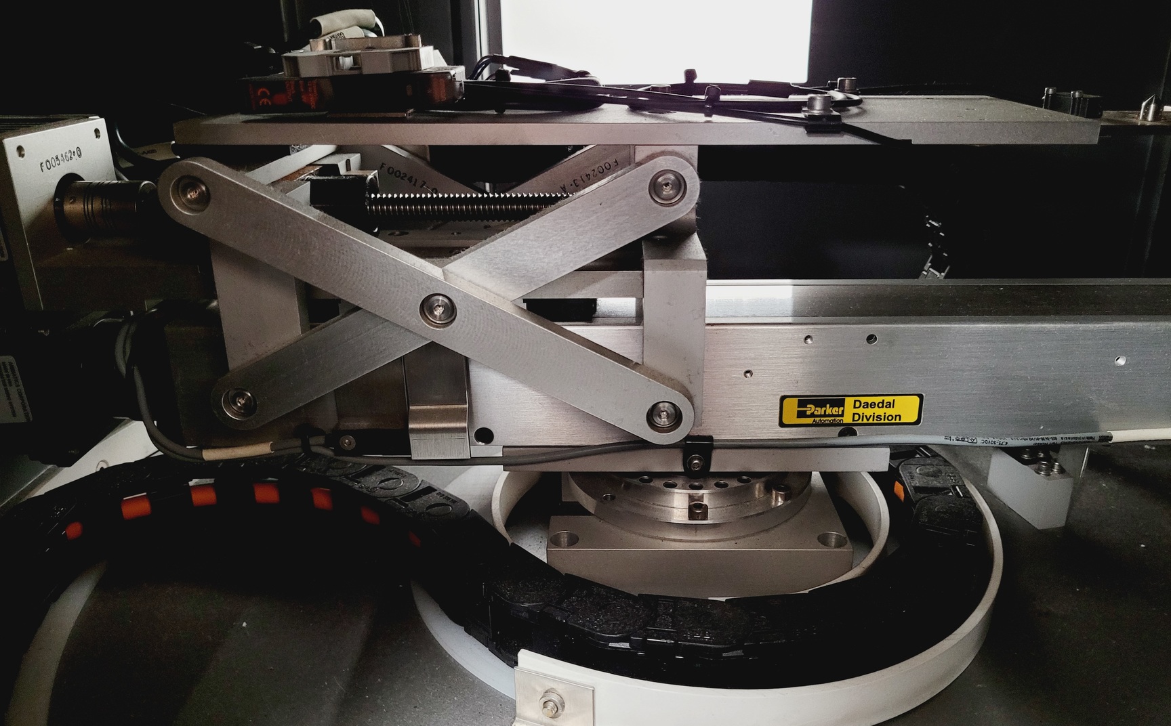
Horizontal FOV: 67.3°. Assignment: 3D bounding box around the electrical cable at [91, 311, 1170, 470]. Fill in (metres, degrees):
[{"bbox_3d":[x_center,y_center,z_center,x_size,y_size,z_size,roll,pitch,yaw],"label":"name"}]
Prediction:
[{"bbox_3d":[0.027,0.011,0.419,0.493,0.073,0.033,0,22,1],"label":"electrical cable"}]

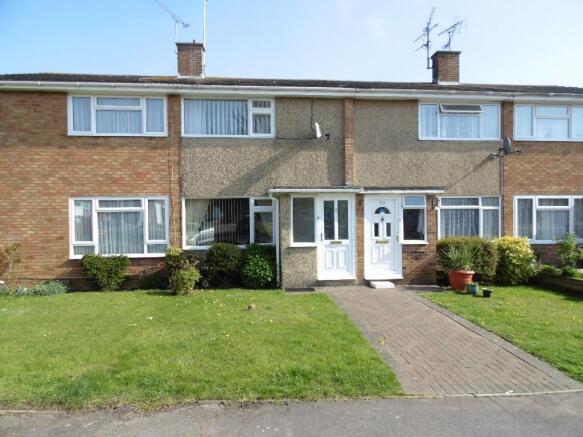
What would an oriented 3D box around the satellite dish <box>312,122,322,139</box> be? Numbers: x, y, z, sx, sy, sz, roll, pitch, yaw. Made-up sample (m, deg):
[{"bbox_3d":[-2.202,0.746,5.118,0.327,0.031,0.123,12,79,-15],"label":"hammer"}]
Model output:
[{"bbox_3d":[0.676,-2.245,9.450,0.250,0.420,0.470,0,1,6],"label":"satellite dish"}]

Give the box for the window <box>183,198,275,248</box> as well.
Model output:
[{"bbox_3d":[-1.578,0.133,9.442,2.338,1.308,0.100,-1,1,-6],"label":"window"}]

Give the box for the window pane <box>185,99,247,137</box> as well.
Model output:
[{"bbox_3d":[-1.884,-2.540,9.363,1.610,0.950,0.070,-1,1,-6],"label":"window pane"}]

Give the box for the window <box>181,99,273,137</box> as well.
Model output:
[{"bbox_3d":[-1.586,-2.545,9.383,2.338,0.993,0.100,-1,1,-6],"label":"window"}]

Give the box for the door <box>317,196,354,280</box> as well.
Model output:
[{"bbox_3d":[1.039,0.448,8.635,0.918,1.987,0.100,-1,1,-6],"label":"door"}]

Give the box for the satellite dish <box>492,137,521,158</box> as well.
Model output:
[{"bbox_3d":[5.804,-1.903,9.930,0.600,0.580,0.520,0,1,6],"label":"satellite dish"}]

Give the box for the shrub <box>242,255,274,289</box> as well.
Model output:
[{"bbox_3d":[-0.783,1.266,8.930,0.760,0.820,0.700,-1,1,-6],"label":"shrub"}]

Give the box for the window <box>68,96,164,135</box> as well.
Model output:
[{"bbox_3d":[-4.296,-2.522,9.181,2.379,0.976,0.100,-1,1,-6],"label":"window"}]

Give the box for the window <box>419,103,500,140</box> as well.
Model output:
[{"bbox_3d":[4.593,-2.628,10.087,2.363,1.004,0.120,-1,1,-6],"label":"window"}]

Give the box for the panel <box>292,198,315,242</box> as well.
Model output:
[{"bbox_3d":[0.287,0.053,8.680,0.529,1.066,0.060,-1,1,-6],"label":"panel"}]

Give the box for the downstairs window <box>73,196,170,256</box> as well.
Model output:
[{"bbox_3d":[-4.241,0.227,9.178,2.338,1.506,0.100,-1,1,-6],"label":"downstairs window"}]

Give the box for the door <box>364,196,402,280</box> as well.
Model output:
[{"bbox_3d":[2.203,0.456,8.881,0.950,2.039,0.100,-1,1,-6],"label":"door"}]

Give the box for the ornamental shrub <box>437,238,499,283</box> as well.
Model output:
[{"bbox_3d":[4.466,1.079,9.400,1.420,1.170,0.800,-1,1,-6],"label":"ornamental shrub"}]

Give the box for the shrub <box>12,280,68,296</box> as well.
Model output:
[{"bbox_3d":[-5.726,1.604,8.450,1.200,0.320,0.600,-1,1,-6],"label":"shrub"}]

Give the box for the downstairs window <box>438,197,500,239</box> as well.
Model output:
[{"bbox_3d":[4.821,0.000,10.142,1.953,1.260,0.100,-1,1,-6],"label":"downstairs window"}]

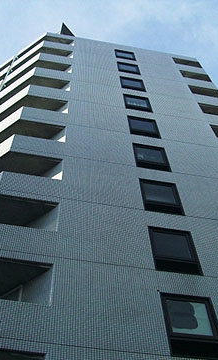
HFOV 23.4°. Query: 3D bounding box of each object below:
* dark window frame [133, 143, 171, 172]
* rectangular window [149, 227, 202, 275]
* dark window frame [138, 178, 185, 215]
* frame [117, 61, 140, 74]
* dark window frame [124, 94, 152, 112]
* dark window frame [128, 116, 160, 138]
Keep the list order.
[{"bbox_3d":[1.486,-0.720,18.644,1.207,1.928,0.150,9,-62,-7],"label":"dark window frame"},{"bbox_3d":[1.691,1.880,13.802,1.207,1.928,0.150,9,-62,-7],"label":"rectangular window"},{"bbox_3d":[1.589,0.580,16.223,1.207,1.928,0.150,9,-62,-7],"label":"dark window frame"},{"bbox_3d":[1.076,-5.921,28.328,1.207,1.928,0.150,9,-62,-7],"label":"frame"},{"bbox_3d":[1.281,-3.321,23.486,1.207,1.928,0.150,9,-62,-7],"label":"dark window frame"},{"bbox_3d":[1.384,-2.020,21.065,1.207,1.928,0.150,9,-62,-7],"label":"dark window frame"}]

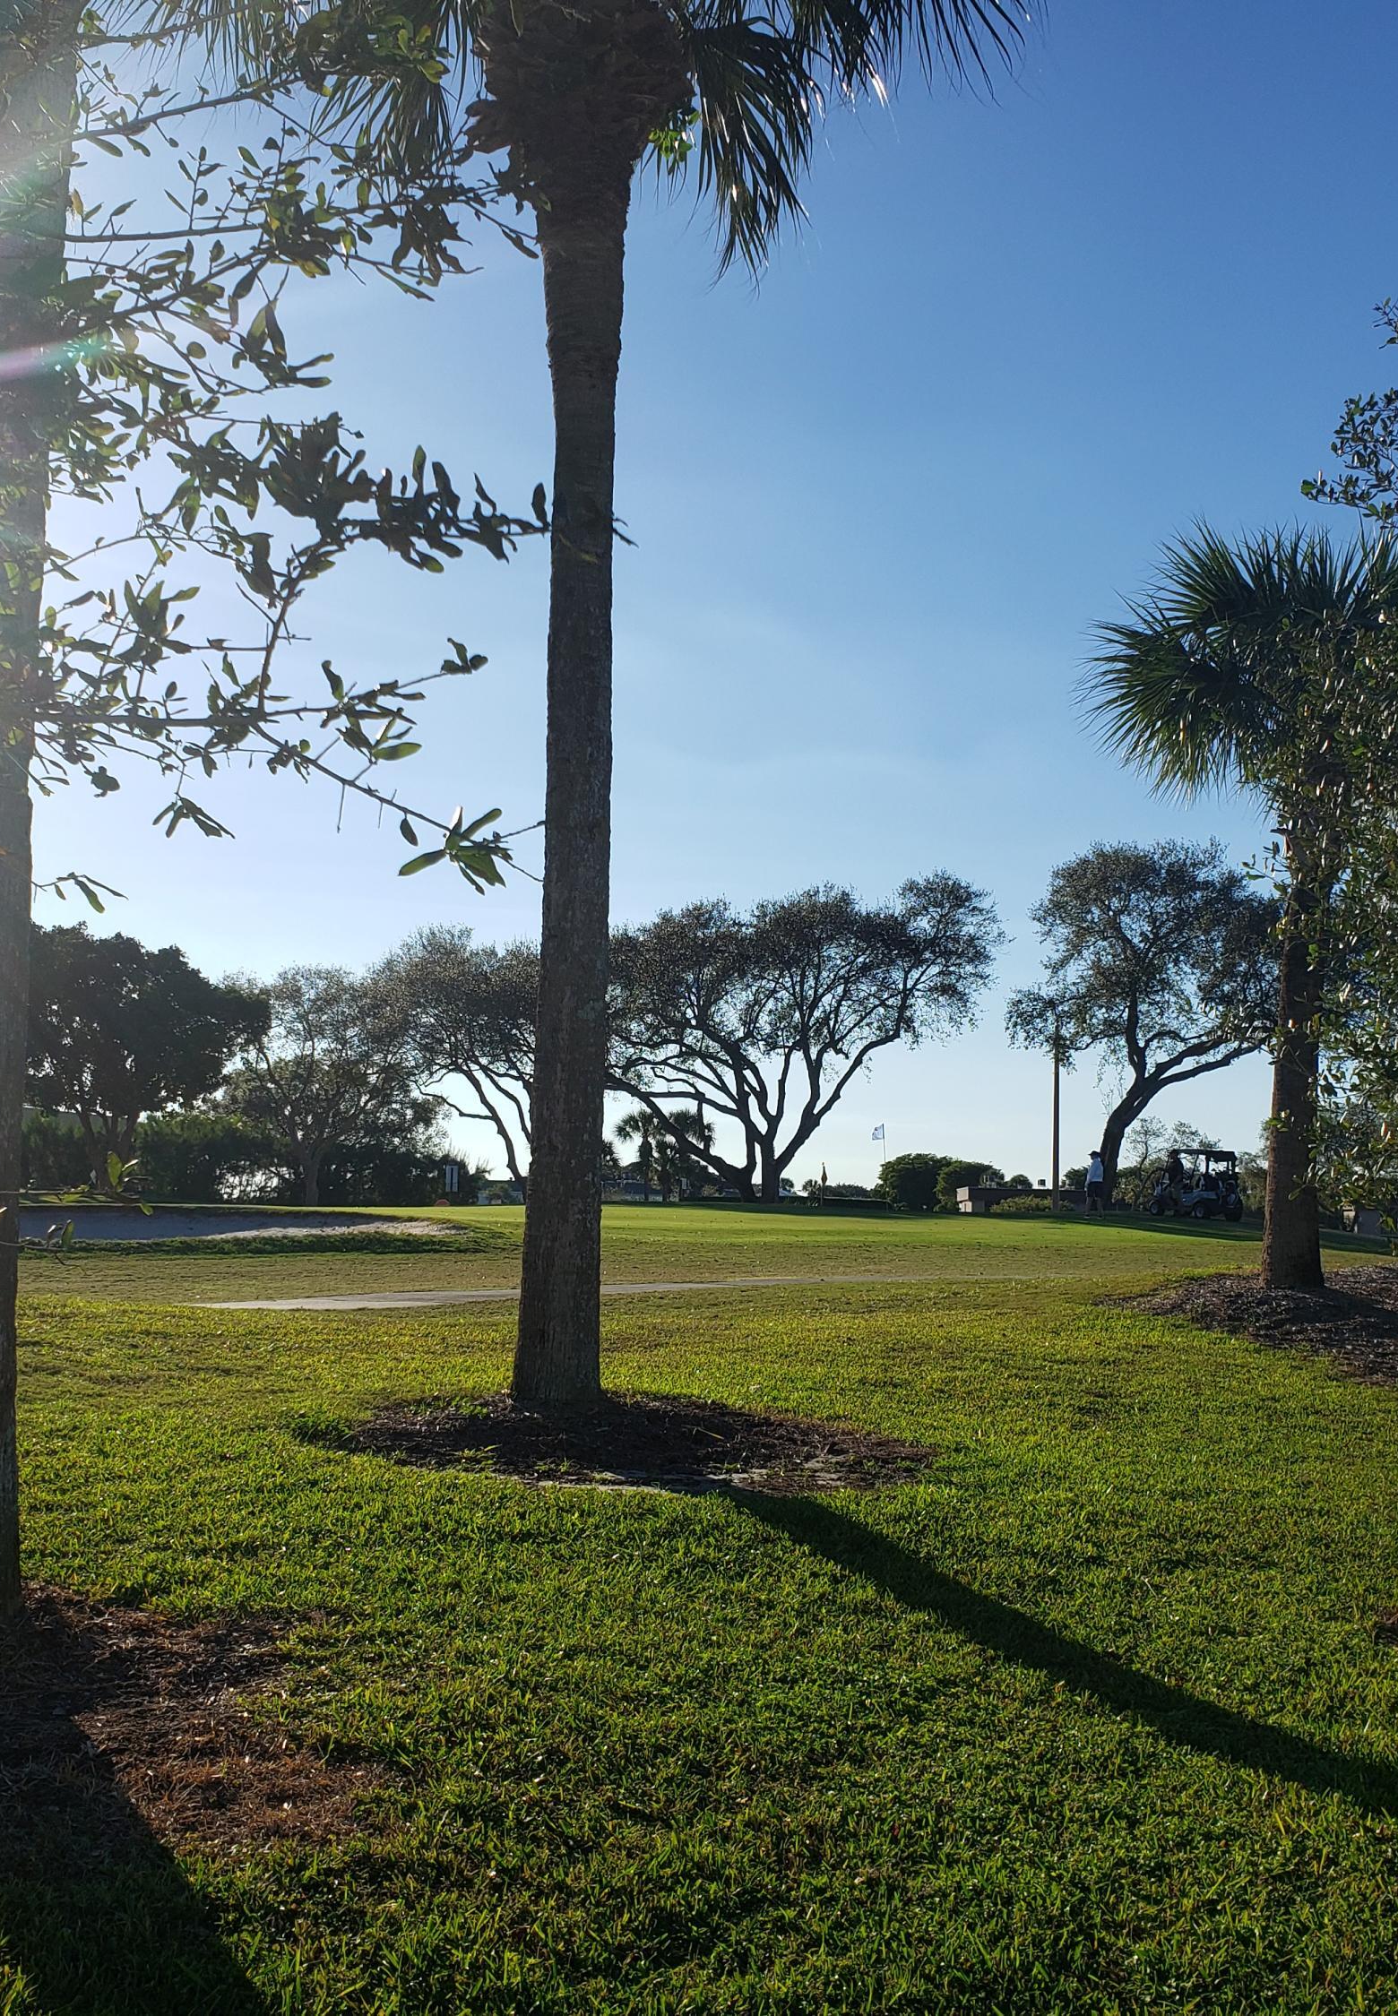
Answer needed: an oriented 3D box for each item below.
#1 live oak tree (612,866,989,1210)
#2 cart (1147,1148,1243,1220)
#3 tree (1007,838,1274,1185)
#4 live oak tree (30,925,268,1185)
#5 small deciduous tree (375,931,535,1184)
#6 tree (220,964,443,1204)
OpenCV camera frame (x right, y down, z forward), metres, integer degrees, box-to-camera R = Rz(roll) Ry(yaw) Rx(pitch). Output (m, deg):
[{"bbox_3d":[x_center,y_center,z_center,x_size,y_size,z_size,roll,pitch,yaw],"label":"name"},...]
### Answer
[{"bbox_3d":[3.481,1.056,69.444,13.800,11.200,12.500,0,-5,0],"label":"live oak tree"},{"bbox_3d":[12.669,4.483,51.574,1.200,1.860,2.500,5,-6,-45],"label":"cart"},{"bbox_3d":[13.137,0.515,60.428,8.600,10.800,8.200,0,-5,0],"label":"tree"},{"bbox_3d":[-19.755,1.729,71.365,9.200,9.200,8.800,0,-5,0],"label":"live oak tree"},{"bbox_3d":[-8.201,1.768,72.369,8.000,9.300,7.800,0,-5,0],"label":"small deciduous tree"},{"bbox_3d":[-12.924,2.668,71.337,8.200,8.500,8.000,0,-5,0],"label":"tree"}]

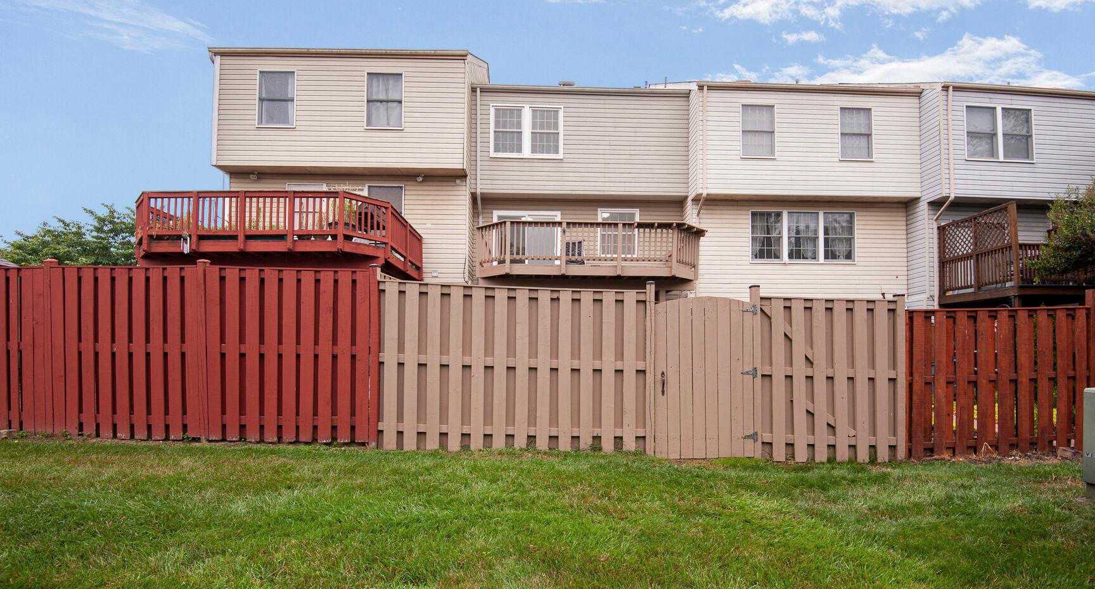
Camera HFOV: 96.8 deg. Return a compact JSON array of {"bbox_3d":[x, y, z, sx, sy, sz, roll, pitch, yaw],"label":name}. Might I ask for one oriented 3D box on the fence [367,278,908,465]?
[{"bbox_3d":[1.135,0.880,5.560,6.000,2.020,0.140,0,-2,-2],"label":"fence"}]

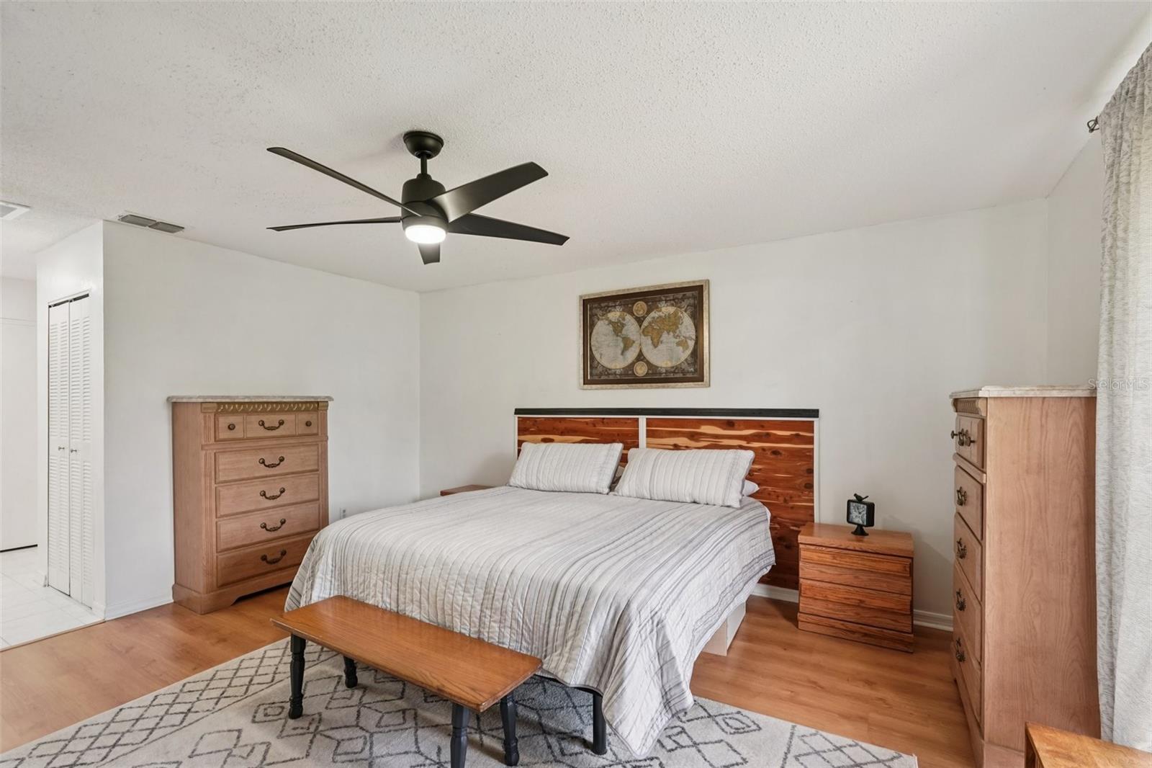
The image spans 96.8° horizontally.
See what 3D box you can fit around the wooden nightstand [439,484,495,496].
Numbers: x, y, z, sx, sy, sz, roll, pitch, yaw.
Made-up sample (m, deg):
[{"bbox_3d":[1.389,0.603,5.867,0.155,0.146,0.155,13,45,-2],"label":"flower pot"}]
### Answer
[{"bbox_3d":[-0.863,1.214,4.512,0.560,0.543,0.390,-1,-2,30],"label":"wooden nightstand"}]

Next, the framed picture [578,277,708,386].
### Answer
[{"bbox_3d":[0.501,-0.351,3.969,1.078,0.775,0.035,-1,-2,30],"label":"framed picture"}]

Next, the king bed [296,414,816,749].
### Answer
[{"bbox_3d":[-0.023,0.808,3.007,2.450,1.270,2.185,-1,-2,30],"label":"king bed"}]

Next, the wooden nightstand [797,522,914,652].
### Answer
[{"bbox_3d":[1.643,1.159,3.017,0.562,0.543,0.395,-1,-2,30],"label":"wooden nightstand"}]

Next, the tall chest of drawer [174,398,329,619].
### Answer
[{"bbox_3d":[-2.330,0.791,3.751,0.420,1.375,0.925,-1,-2,30],"label":"tall chest of drawer"}]

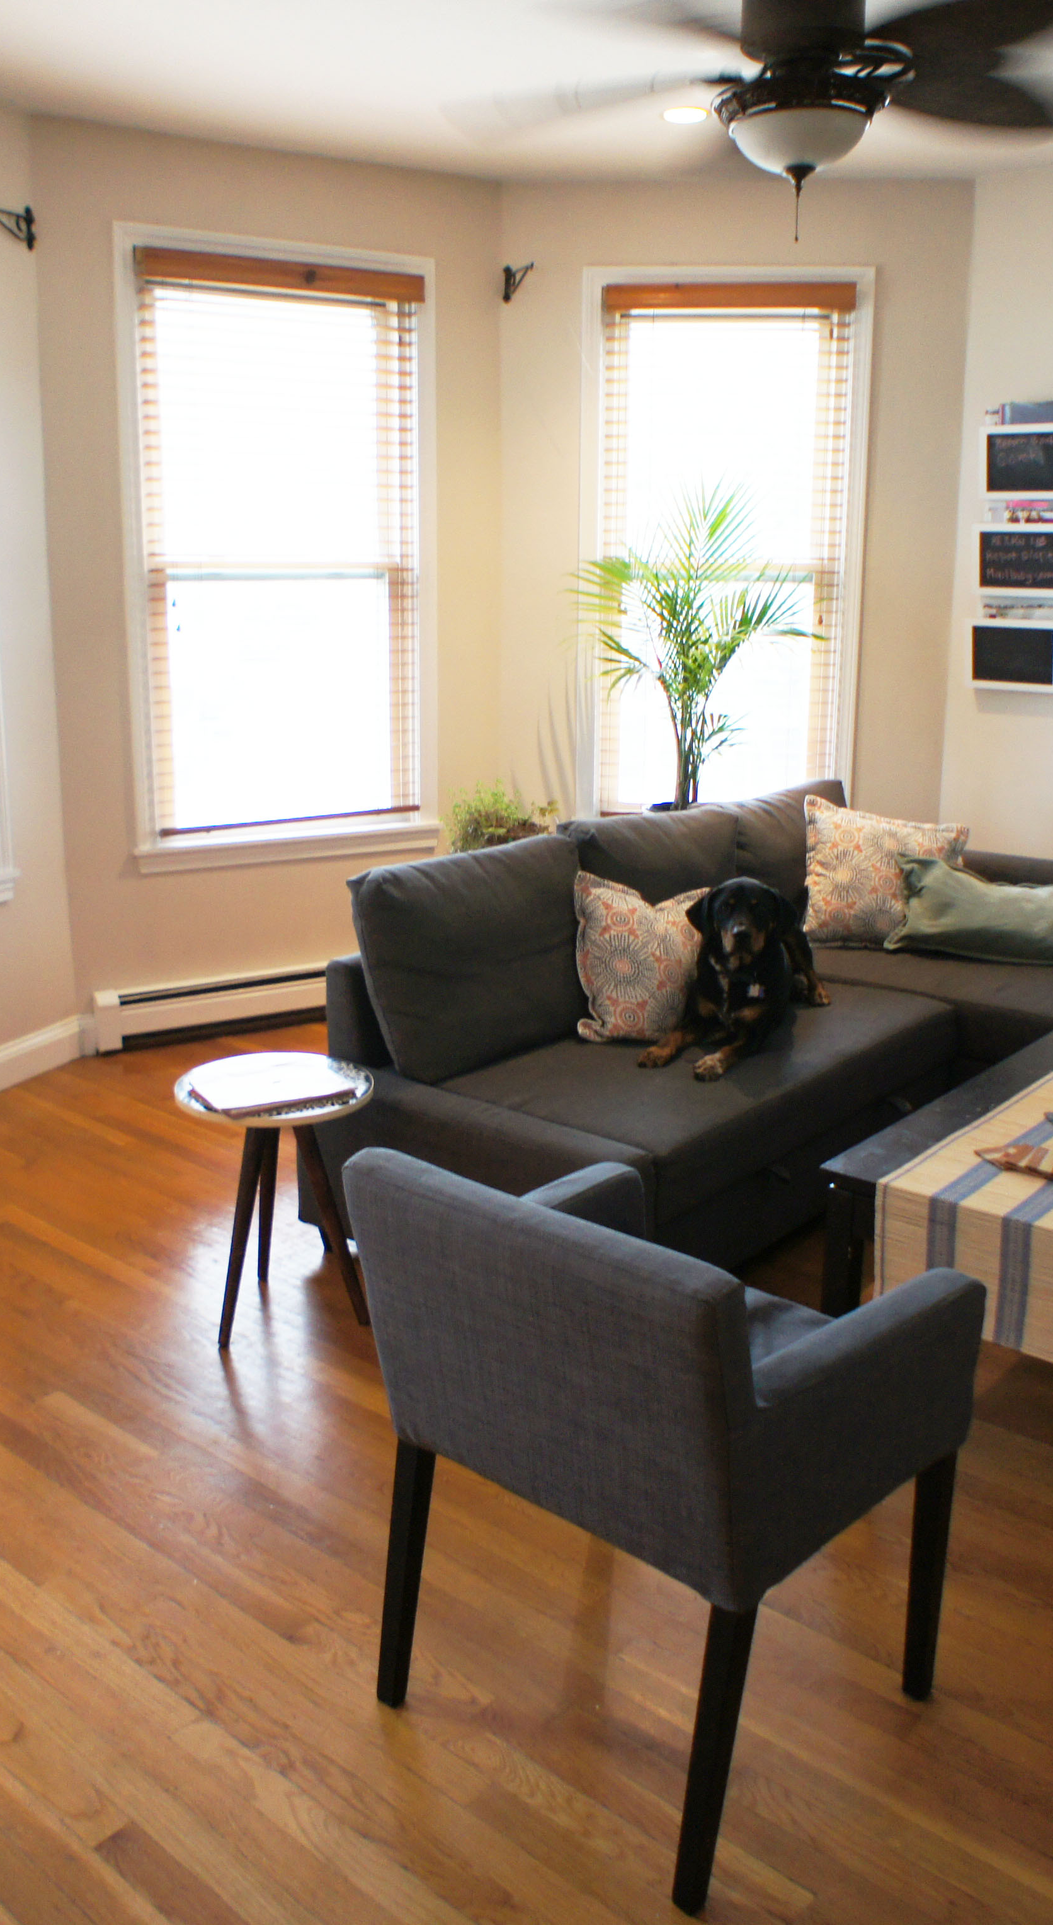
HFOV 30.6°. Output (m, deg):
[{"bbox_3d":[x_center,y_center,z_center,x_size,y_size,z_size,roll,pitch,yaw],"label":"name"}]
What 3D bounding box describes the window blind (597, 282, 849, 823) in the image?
[{"bbox_3d":[0.651,-1.320,6.302,0.805,1.689,0.070,1,14,5],"label":"window blind"}]

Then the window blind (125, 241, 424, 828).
[{"bbox_3d":[-0.734,-1.275,5.982,0.922,1.704,0.070,-8,16,-31],"label":"window blind"}]

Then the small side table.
[{"bbox_3d":[-0.499,0.491,3.913,0.400,0.500,0.400,0,13,0],"label":"small side table"}]

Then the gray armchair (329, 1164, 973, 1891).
[{"bbox_3d":[0.183,0.646,2.598,0.610,0.810,0.600,12,18,41],"label":"gray armchair"}]

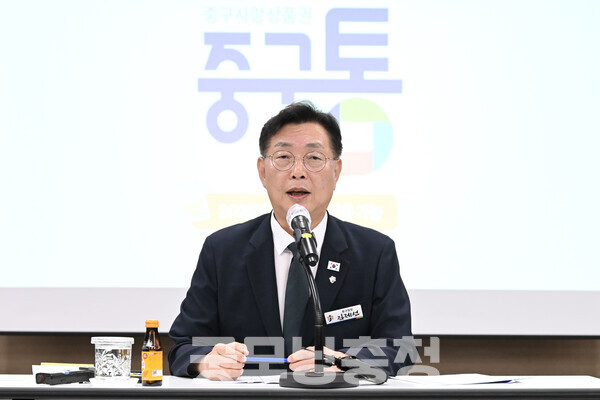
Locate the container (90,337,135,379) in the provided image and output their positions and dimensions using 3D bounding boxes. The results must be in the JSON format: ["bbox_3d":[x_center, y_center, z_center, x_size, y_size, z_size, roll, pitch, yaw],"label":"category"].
[{"bbox_3d":[-0.397,0.336,2.050,0.091,0.091,0.091,0,-7,0],"label":"container"}]

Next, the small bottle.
[{"bbox_3d":[-0.302,0.313,1.970,0.043,0.133,0.043,0,-7,0],"label":"small bottle"}]

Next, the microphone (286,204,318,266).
[{"bbox_3d":[0.010,0.072,1.991,0.051,0.051,0.210,1,27,-10],"label":"microphone"}]

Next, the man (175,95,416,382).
[{"bbox_3d":[-0.020,0.445,2.270,0.570,1.350,0.620,0,-5,2],"label":"man"}]

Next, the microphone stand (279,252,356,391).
[{"bbox_3d":[0.039,0.239,1.985,0.160,0.285,0.160,0,-5,0],"label":"microphone stand"}]

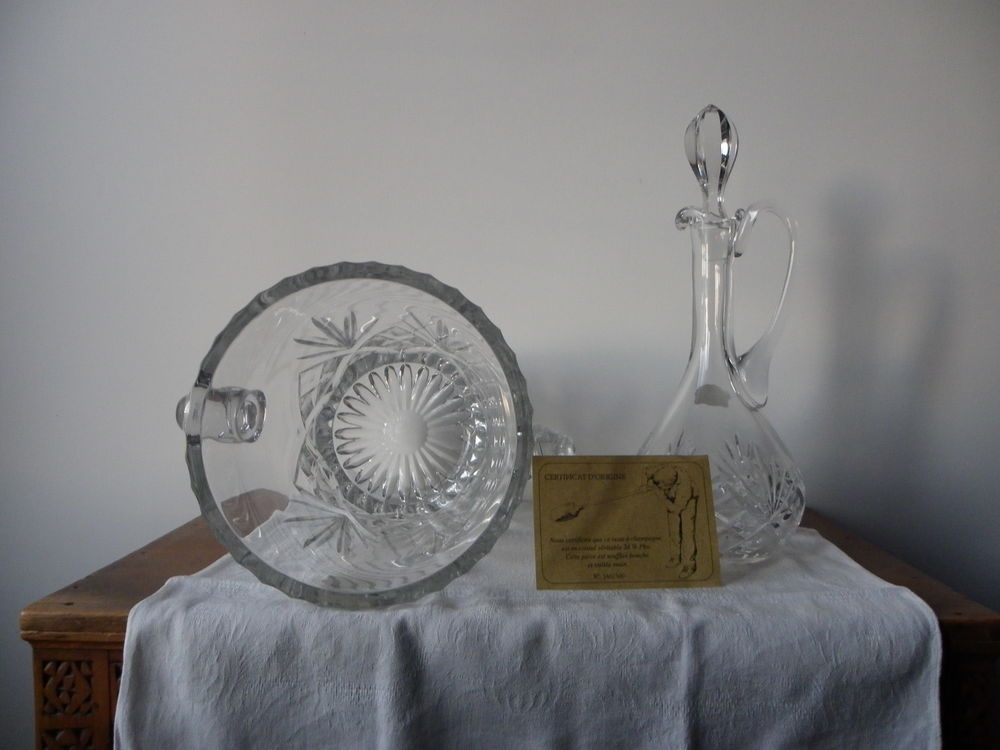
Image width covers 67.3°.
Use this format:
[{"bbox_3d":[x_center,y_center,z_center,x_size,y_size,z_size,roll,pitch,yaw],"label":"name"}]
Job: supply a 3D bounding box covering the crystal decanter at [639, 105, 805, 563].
[{"bbox_3d":[0.158,-0.035,0.555,0.135,0.325,0.133,0,2,12],"label":"crystal decanter"}]

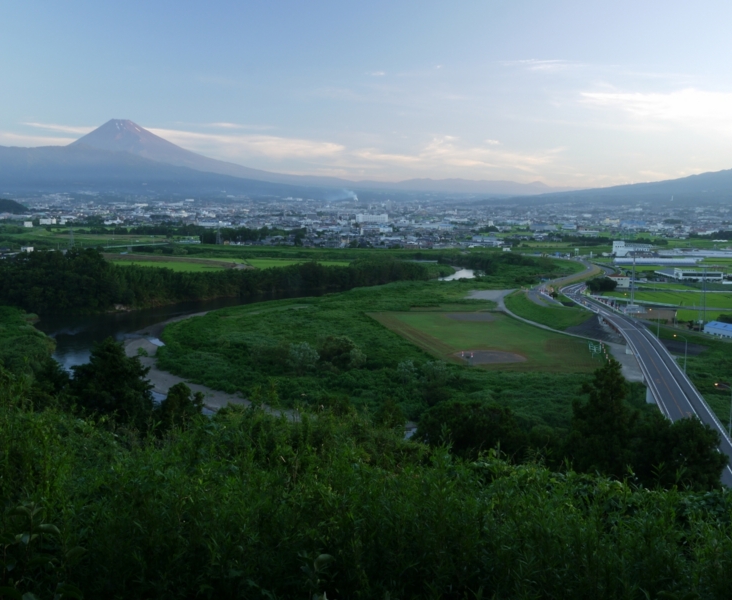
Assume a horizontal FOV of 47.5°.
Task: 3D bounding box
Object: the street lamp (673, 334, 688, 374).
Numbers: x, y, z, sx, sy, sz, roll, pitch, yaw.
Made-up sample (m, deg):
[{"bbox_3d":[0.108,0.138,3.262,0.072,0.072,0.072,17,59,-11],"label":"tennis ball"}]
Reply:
[{"bbox_3d":[82.286,14.380,218.358,3.600,10.400,0.350,2,8,12],"label":"street lamp"}]

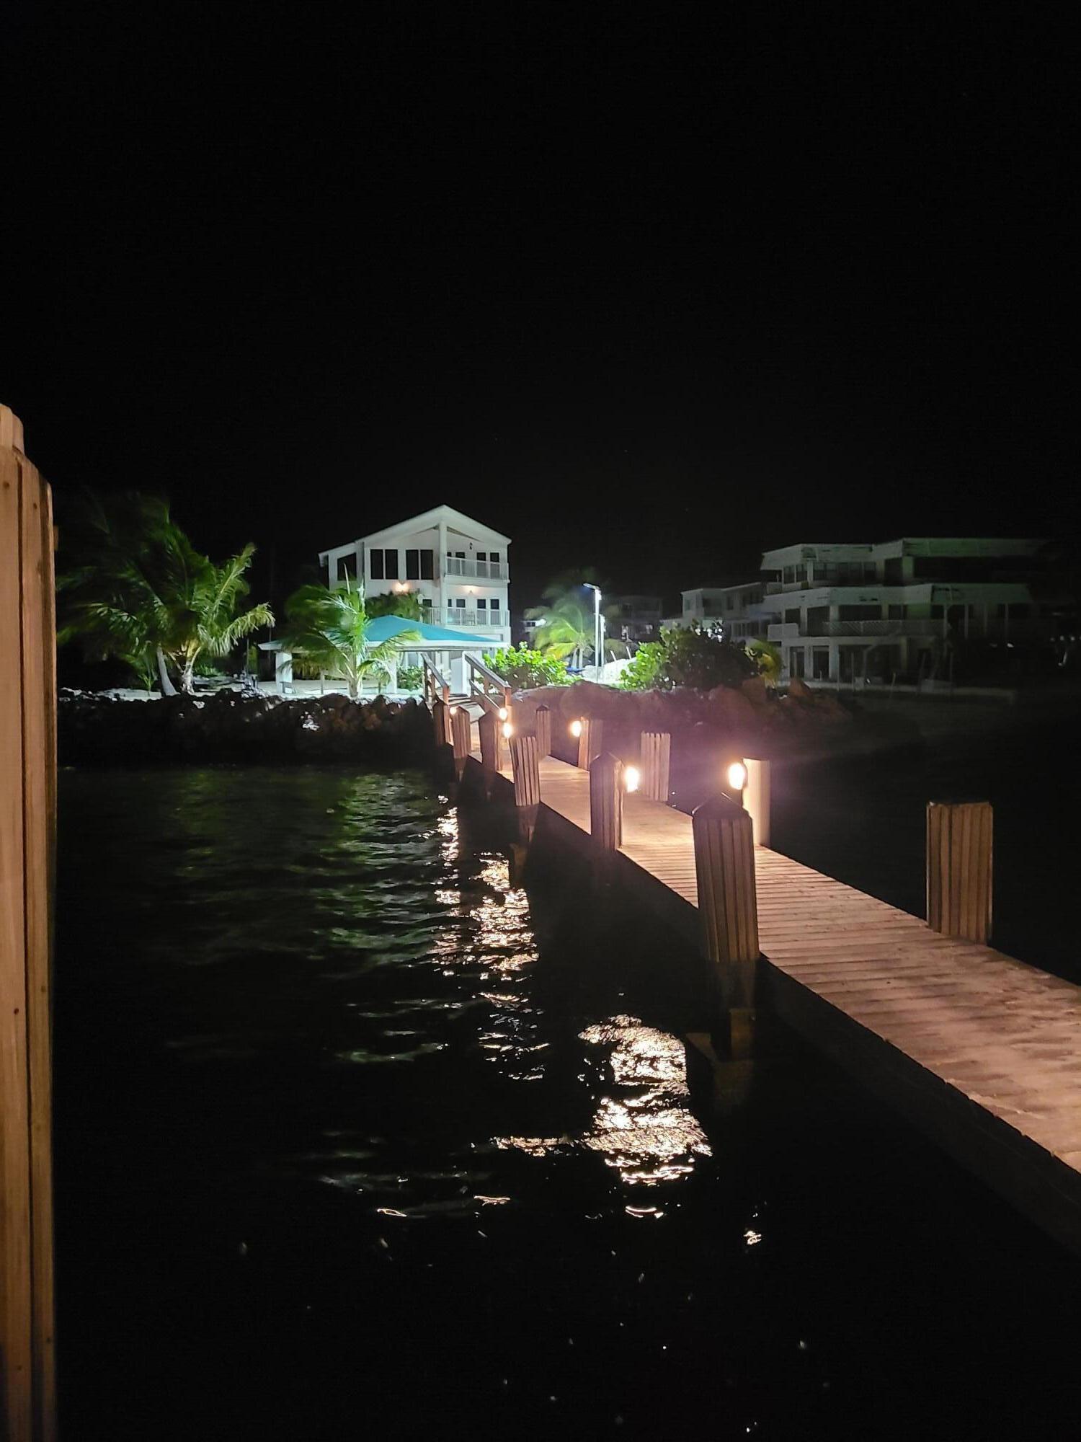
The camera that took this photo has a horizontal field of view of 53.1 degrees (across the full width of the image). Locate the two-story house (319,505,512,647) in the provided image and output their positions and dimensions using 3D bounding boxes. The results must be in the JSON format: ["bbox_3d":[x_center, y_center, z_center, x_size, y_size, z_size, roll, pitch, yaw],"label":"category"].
[{"bbox_3d":[-8.058,-7.900,69.000,11.400,9.800,12.000,-1,4,-8],"label":"two-story house"}]

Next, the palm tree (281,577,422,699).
[{"bbox_3d":[-6.418,-2.774,36.500,4.500,4.100,4.200,-1,4,-11],"label":"palm tree"}]

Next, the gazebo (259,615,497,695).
[{"bbox_3d":[-7.110,-3.250,52.000,9.400,3.750,9.400,1,3,10],"label":"gazebo"}]

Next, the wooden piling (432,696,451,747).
[{"bbox_3d":[-1.713,0.006,18.700,0.300,0.900,0.300,-1,4,-11],"label":"wooden piling"}]

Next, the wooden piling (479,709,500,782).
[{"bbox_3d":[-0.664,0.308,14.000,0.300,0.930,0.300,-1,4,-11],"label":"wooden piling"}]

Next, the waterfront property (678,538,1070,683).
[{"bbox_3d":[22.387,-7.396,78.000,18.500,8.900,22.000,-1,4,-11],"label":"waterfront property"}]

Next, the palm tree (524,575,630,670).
[{"bbox_3d":[1.816,-5.291,59.000,4.900,5.200,4.800,-1,4,-11],"label":"palm tree"}]

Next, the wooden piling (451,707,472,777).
[{"bbox_3d":[-1.195,0.311,16.400,0.300,1.020,0.300,-1,4,-11],"label":"wooden piling"}]

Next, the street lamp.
[{"bbox_3d":[2.298,-3.984,48.000,0.900,4.400,0.300,-2,4,-22],"label":"street lamp"}]

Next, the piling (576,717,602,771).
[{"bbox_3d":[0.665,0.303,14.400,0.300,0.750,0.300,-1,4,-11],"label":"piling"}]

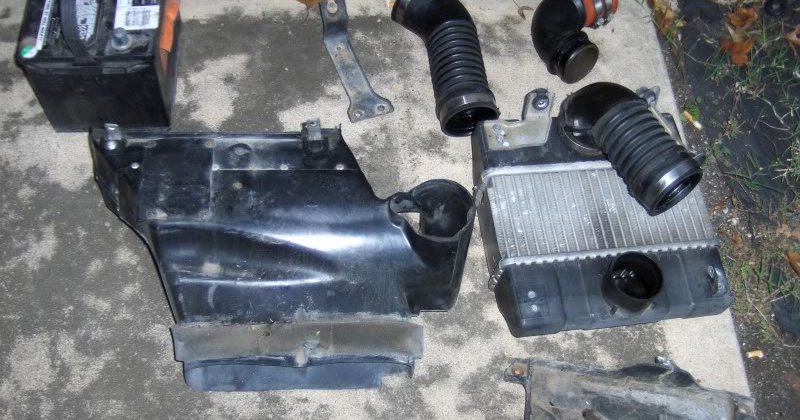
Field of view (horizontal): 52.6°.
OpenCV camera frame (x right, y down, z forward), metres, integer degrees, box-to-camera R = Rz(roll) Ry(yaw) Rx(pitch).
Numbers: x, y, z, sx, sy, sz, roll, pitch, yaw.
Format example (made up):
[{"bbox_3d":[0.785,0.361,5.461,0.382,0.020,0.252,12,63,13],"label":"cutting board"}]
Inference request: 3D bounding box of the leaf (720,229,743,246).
[{"bbox_3d":[0.505,0.040,1.227,0.016,0.012,0.038,-36,71,-21],"label":"leaf"}]

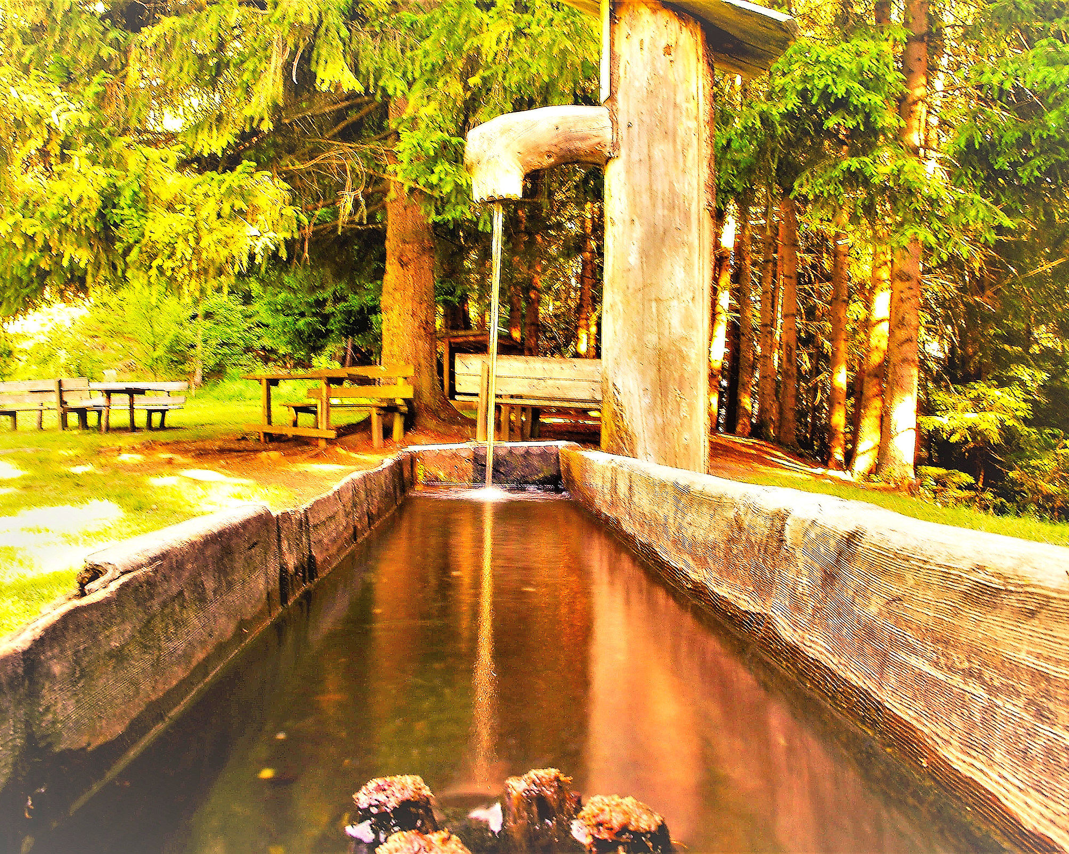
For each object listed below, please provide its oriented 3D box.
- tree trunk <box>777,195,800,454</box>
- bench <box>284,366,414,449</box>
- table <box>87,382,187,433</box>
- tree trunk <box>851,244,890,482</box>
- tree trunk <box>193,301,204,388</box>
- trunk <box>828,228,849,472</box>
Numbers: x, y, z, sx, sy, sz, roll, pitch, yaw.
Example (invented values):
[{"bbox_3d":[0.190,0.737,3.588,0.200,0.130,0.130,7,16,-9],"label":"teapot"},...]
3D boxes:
[{"bbox_3d":[3.240,-1.350,12.300,0.230,3.250,0.230,1,1,0],"label":"tree trunk"},{"bbox_3d":[-2.100,-0.250,10.820,1.630,0.870,0.570,1,1,33],"label":"bench"},{"bbox_3d":[-6.800,-0.340,16.400,1.600,0.800,0.900,1,1,18],"label":"table"},{"bbox_3d":[2.870,-0.556,8.200,0.220,2.000,0.220,3,1,0],"label":"tree trunk"},{"bbox_3d":[-7.950,-1.960,22.800,0.220,2.100,0.220,1,1,0],"label":"tree trunk"},{"bbox_3d":[2.970,-0.790,9.400,0.170,2.450,0.170,1,1,0],"label":"trunk"}]

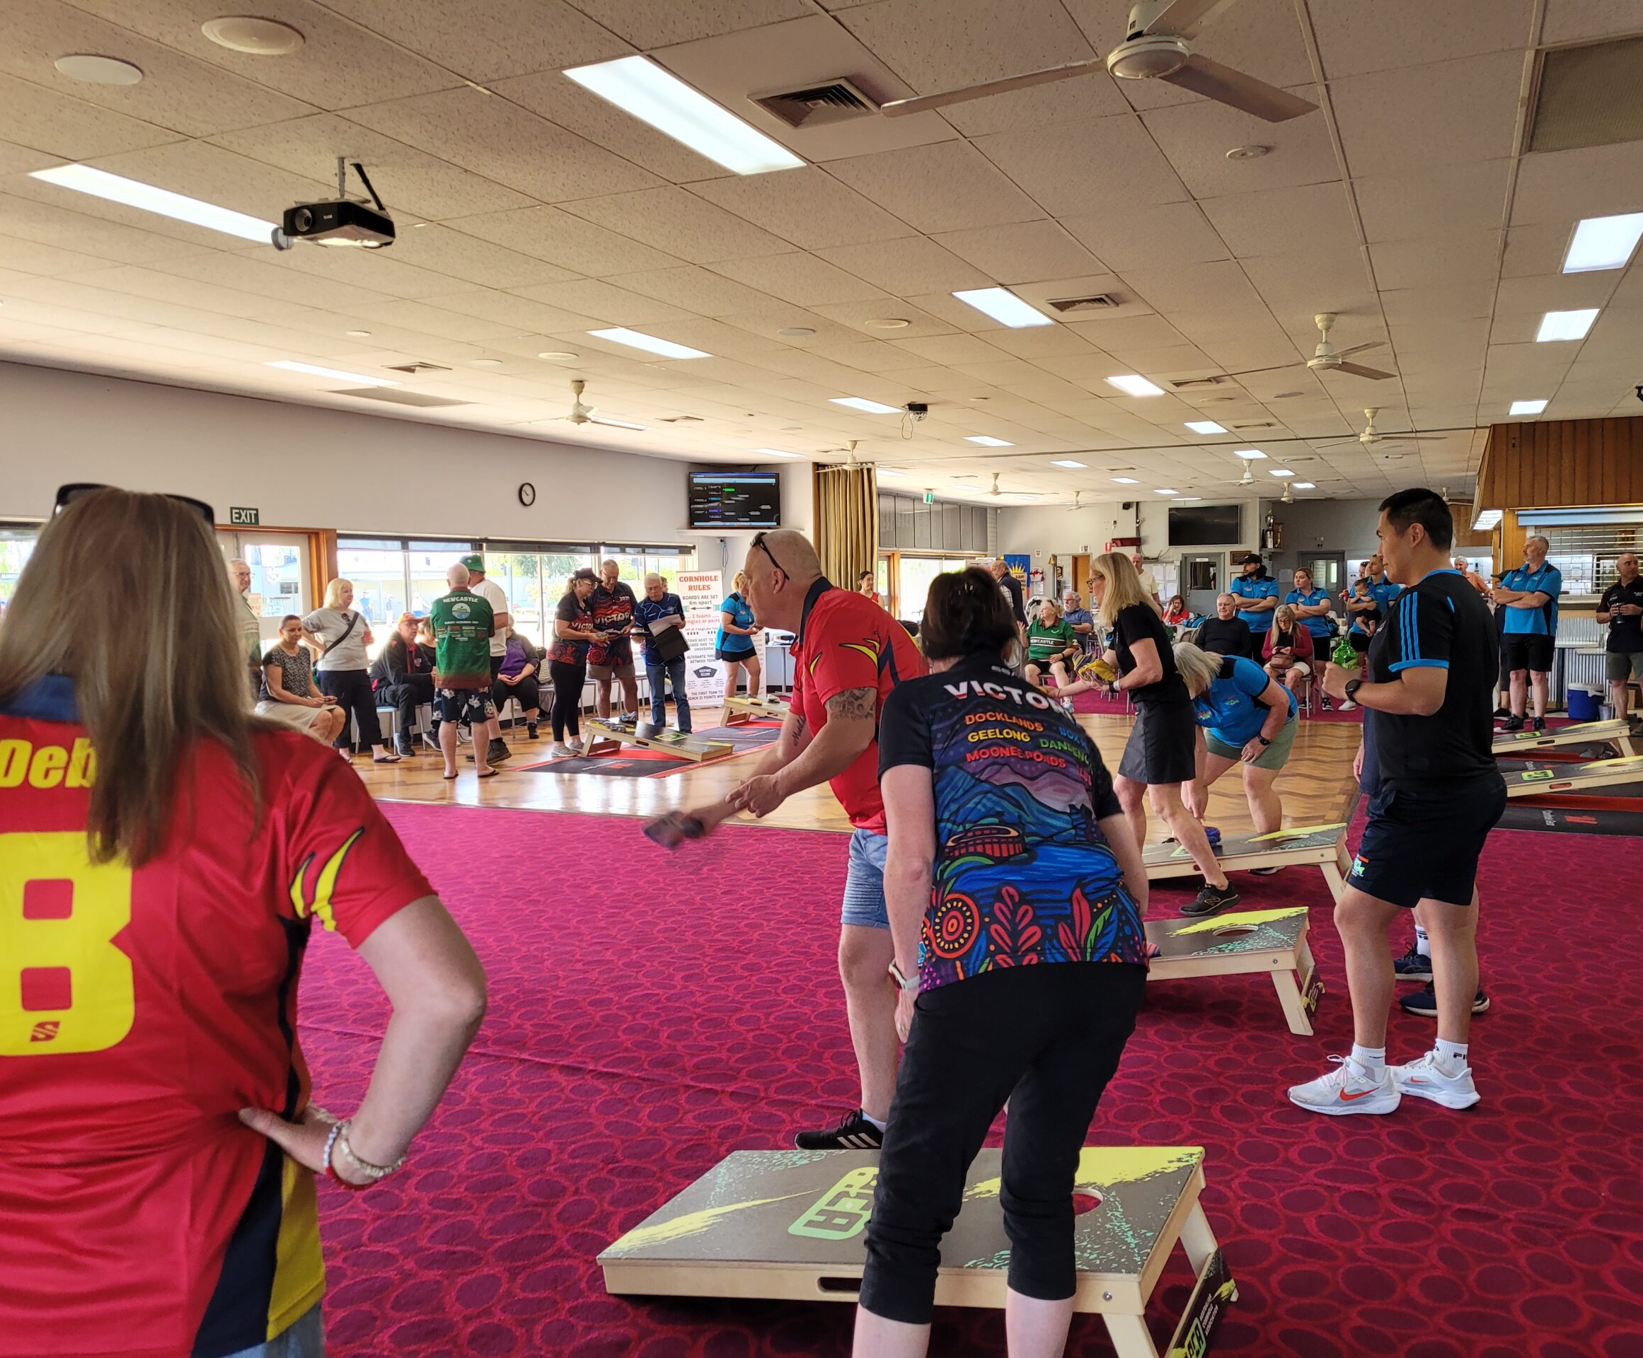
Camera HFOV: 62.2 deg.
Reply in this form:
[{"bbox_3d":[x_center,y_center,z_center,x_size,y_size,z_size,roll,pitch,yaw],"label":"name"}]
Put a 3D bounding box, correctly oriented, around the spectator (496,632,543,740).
[{"bbox_3d":[-3.175,-0.027,14.100,0.580,1.250,0.750,-1,4,-6],"label":"spectator"}]

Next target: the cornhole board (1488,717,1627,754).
[{"bbox_3d":[6.081,0.507,11.396,1.250,0.310,0.610,1,5,26],"label":"cornhole board"}]

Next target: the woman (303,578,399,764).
[{"bbox_3d":[-4.215,-0.097,12.150,0.500,1.670,0.620,3,5,40],"label":"woman"}]

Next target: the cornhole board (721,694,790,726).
[{"bbox_3d":[-0.406,0.368,14.889,1.250,0.310,0.610,1,5,26],"label":"cornhole board"}]

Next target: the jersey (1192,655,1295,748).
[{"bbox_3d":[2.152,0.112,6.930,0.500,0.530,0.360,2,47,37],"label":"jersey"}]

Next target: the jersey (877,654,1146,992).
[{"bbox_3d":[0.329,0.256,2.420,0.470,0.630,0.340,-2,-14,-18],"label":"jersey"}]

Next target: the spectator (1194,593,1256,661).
[{"bbox_3d":[4.131,-0.188,14.009,0.600,1.320,0.850,1,5,25],"label":"spectator"}]

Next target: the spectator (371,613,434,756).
[{"bbox_3d":[-3.921,0.050,12.800,0.750,1.310,0.550,2,5,32],"label":"spectator"}]

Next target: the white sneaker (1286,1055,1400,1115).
[{"bbox_3d":[1.505,1.178,3.919,0.308,0.132,0.115,-1,4,-3],"label":"white sneaker"}]

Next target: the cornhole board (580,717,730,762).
[{"bbox_3d":[-1.454,0.545,12.318,1.220,0.310,0.610,1,5,25],"label":"cornhole board"}]

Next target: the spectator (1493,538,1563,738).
[{"bbox_3d":[6.754,-0.417,13.000,0.420,1.860,0.600,-5,6,-44],"label":"spectator"}]

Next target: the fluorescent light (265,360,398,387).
[{"bbox_3d":[-3.553,-2.215,9.874,0.300,0.080,1.200,1,4,25],"label":"fluorescent light"}]

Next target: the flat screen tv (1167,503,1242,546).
[{"bbox_3d":[7.835,-3.132,27.878,1.410,0.790,0.090,1,4,25],"label":"flat screen tv"}]

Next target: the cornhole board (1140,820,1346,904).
[{"bbox_3d":[1.954,0.881,6.718,1.240,0.306,0.610,1,5,26],"label":"cornhole board"}]

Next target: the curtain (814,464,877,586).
[{"bbox_3d":[0.362,-1.298,18.190,0.880,3.080,0.250,1,4,25],"label":"curtain"}]

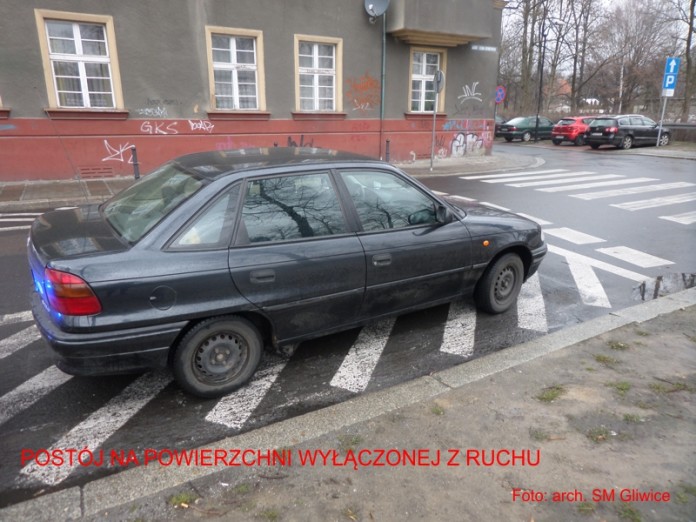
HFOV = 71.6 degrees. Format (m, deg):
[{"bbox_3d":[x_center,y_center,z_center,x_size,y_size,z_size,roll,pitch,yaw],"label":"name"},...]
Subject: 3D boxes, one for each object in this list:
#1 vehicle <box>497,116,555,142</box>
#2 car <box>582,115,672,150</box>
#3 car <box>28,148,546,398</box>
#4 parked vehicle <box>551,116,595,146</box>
[{"bbox_3d":[11.320,-8.050,29.400,4.500,1.420,1.720,-7,18,-24],"label":"vehicle"},{"bbox_3d":[14.050,-6.440,24.020,4.770,1.510,1.830,-8,18,-25],"label":"car"},{"bbox_3d":[-0.178,-0.208,4.055,4.240,1.410,1.700,-10,19,-32],"label":"car"},{"bbox_3d":[13.330,-7.140,26.450,4.200,1.460,1.780,-6,18,-21],"label":"parked vehicle"}]

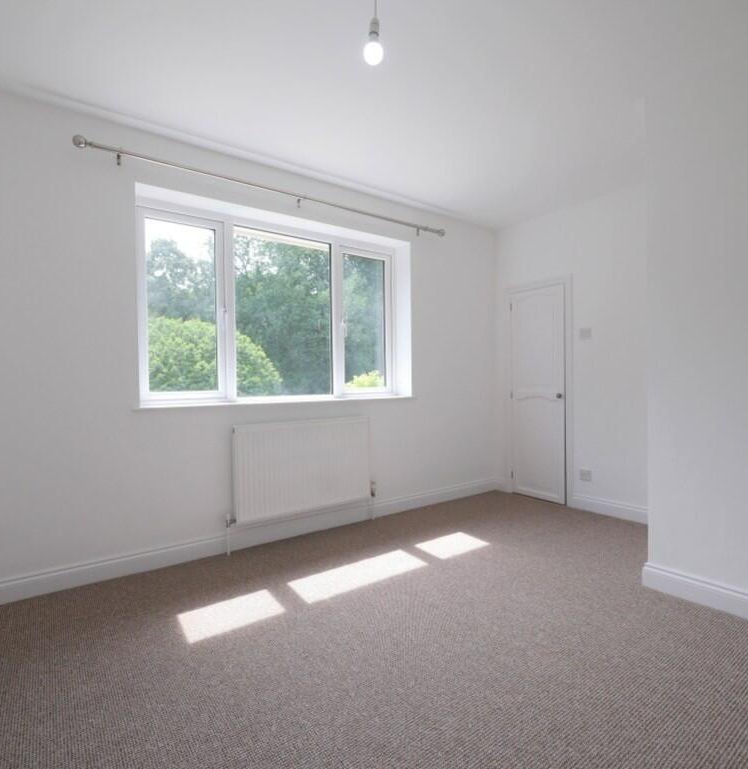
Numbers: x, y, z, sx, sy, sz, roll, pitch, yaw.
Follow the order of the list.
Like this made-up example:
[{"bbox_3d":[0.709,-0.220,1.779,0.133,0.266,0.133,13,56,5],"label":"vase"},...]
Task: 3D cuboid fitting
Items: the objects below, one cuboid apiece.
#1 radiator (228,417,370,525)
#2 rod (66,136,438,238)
[{"bbox_3d":[-0.464,0.556,2.876,0.991,0.619,0.085,-1,1,-34],"label":"radiator"},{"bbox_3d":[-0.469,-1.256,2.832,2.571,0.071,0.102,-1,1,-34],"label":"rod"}]

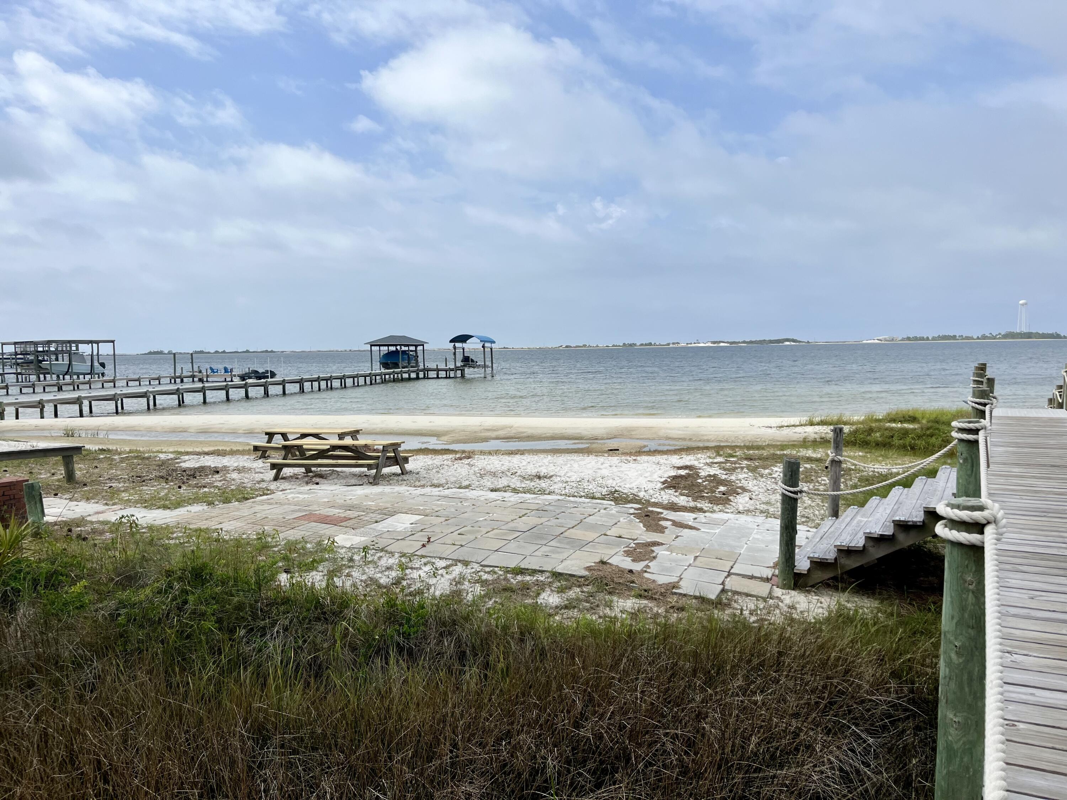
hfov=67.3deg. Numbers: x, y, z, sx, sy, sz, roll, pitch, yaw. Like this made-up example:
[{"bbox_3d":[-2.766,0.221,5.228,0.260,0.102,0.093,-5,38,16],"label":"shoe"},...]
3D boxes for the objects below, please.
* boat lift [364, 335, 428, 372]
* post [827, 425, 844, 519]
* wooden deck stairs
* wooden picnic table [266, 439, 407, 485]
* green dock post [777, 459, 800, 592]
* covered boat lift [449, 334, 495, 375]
[{"bbox_3d":[-15.364,-4.784,90.150,4.350,4.983,7.900,0,4,12],"label":"boat lift"},{"bbox_3d":[4.291,1.092,11.373,0.137,1.457,0.137,3,4,30],"label":"post"},{"bbox_3d":[4.306,1.379,9.591,1.958,1.115,2.882,1,4,30],"label":"wooden deck stairs"},{"bbox_3d":[-3.797,1.183,15.790,2.500,0.730,1.500,0,4,20],"label":"wooden picnic table"},{"bbox_3d":[2.760,1.329,8.631,0.171,1.393,0.171,3,4,30],"label":"green dock post"},{"bbox_3d":[-6.884,-4.917,90.945,3.650,4.851,6.400,0,4,12],"label":"covered boat lift"}]

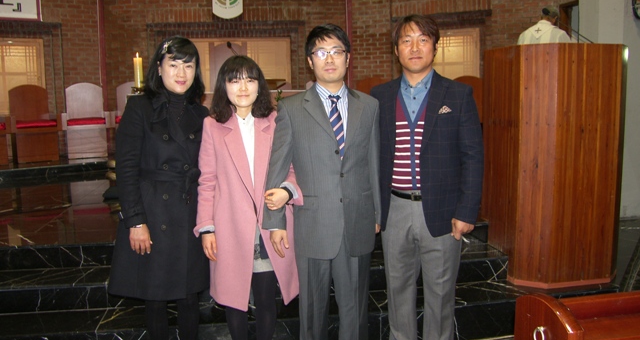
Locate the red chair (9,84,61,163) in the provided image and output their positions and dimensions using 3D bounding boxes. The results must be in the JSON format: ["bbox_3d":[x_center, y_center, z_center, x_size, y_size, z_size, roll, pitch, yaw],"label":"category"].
[{"bbox_3d":[-3.630,-0.609,6.600,0.580,0.940,0.570,-8,10,-40],"label":"red chair"}]

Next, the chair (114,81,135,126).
[{"bbox_3d":[-2.410,-0.670,6.800,0.580,0.940,0.570,-4,8,-20],"label":"chair"}]

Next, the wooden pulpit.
[{"bbox_3d":[1.523,-0.060,3.394,0.720,1.470,0.660,-2,8,-9],"label":"wooden pulpit"}]

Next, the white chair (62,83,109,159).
[{"bbox_3d":[-3.025,-0.644,6.700,0.580,0.940,0.570,-5,9,-29],"label":"white chair"}]

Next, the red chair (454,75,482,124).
[{"bbox_3d":[2.004,-0.750,6.950,0.580,0.940,0.570,2,8,24],"label":"red chair"}]

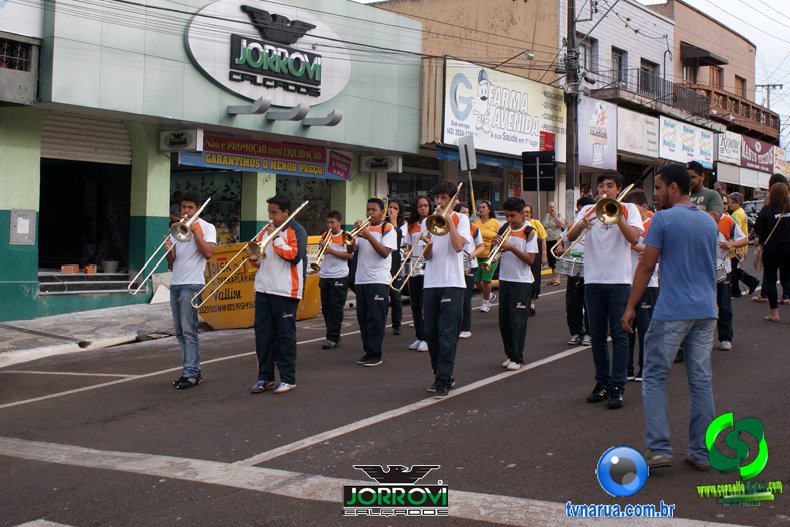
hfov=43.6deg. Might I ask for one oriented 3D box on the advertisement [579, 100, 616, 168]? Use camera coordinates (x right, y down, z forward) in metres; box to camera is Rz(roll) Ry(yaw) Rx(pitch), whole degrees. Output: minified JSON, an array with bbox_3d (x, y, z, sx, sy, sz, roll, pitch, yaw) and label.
[{"bbox_3d":[5.669,-3.650,27.856,0.120,1.866,2.840,2,2,35],"label":"advertisement"}]

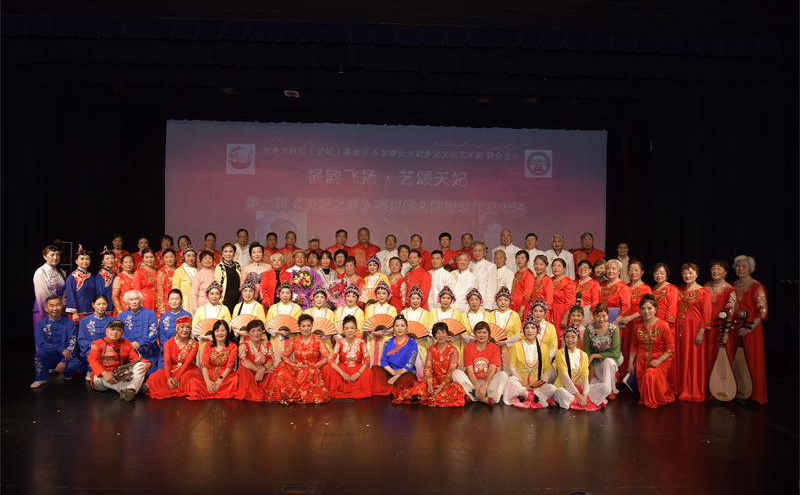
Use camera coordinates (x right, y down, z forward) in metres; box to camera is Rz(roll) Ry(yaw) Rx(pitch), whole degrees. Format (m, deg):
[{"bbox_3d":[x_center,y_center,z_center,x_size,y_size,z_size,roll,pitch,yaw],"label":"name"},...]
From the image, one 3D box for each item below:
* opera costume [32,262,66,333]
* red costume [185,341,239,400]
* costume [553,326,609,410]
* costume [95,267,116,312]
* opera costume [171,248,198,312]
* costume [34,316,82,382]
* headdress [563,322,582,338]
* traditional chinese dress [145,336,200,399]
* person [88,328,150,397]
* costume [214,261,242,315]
[{"bbox_3d":[-4.332,0.836,6.600,0.430,1.330,0.300,1,0,-22],"label":"opera costume"},{"bbox_3d":[-2.107,1.326,5.960,0.560,0.620,0.520,1,0,-7],"label":"red costume"},{"bbox_3d":[1.991,1.292,5.880,0.580,0.820,0.550,1,0,3],"label":"costume"},{"bbox_3d":[-3.906,0.574,7.120,0.400,0.610,0.260,1,0,-17],"label":"costume"},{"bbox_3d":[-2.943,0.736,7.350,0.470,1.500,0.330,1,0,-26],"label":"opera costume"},{"bbox_3d":[-4.106,1.216,6.420,0.500,0.750,0.520,1,0,-17],"label":"costume"},{"bbox_3d":[1.925,0.915,5.950,0.225,0.190,0.220,1,0,6],"label":"headdress"},{"bbox_3d":[-2.547,1.314,5.970,0.540,0.630,0.520,1,0,-9],"label":"traditional chinese dress"},{"bbox_3d":[-3.222,1.263,6.159,0.680,0.790,0.660,1,0,-35],"label":"person"},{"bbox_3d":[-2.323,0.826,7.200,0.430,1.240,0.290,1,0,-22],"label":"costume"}]

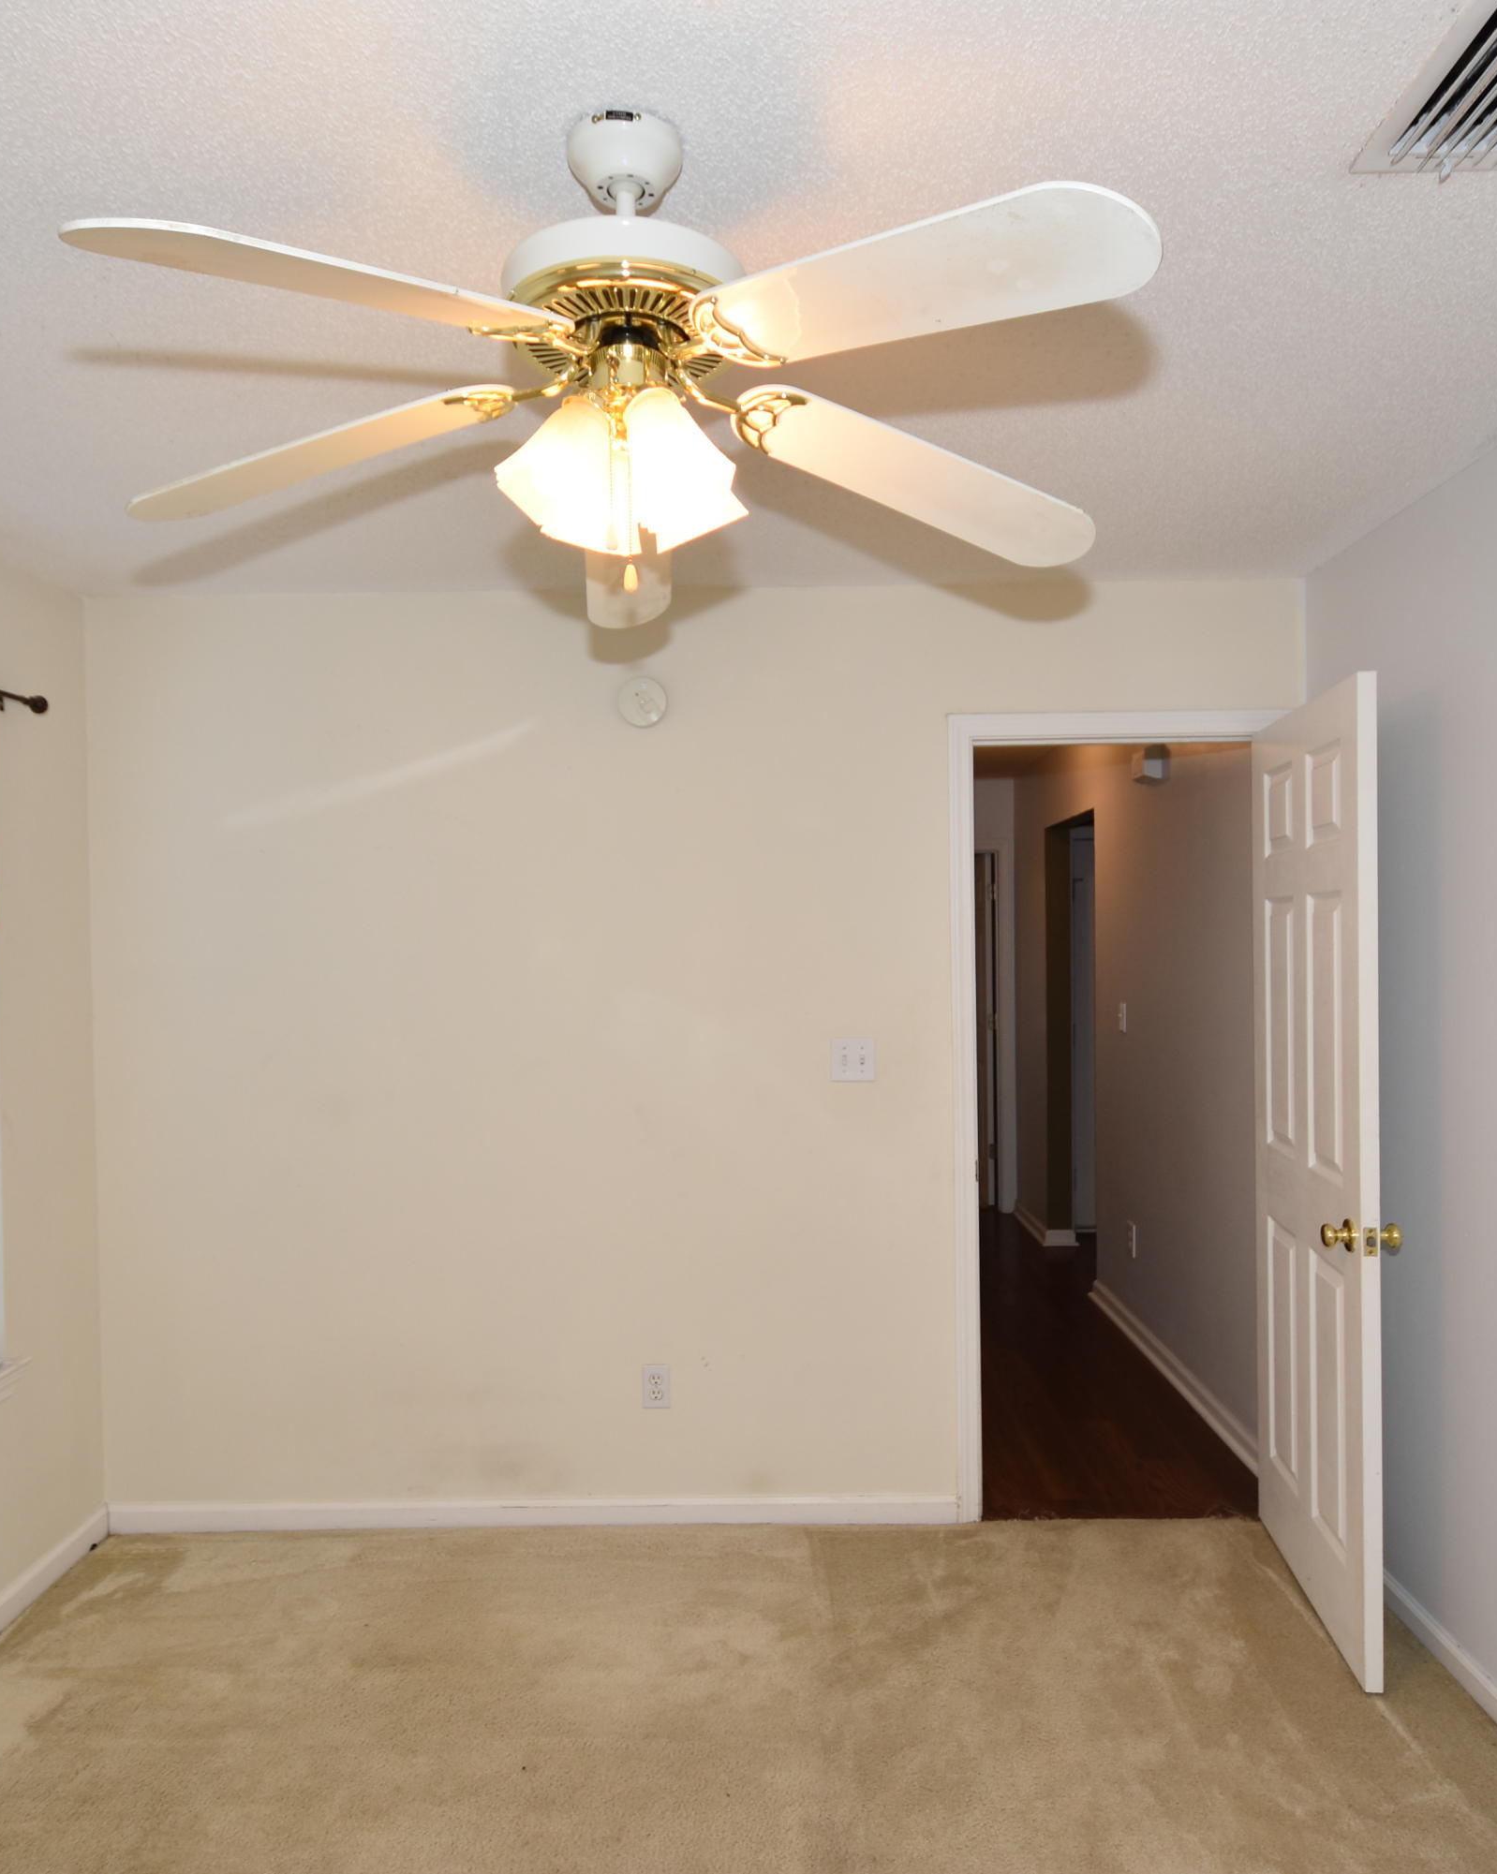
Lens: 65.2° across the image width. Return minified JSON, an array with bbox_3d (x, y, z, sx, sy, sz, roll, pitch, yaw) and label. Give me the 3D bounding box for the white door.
[{"bbox_3d":[1.294,0.494,2.703,0.039,2.052,0.726,-1,1,7],"label":"white door"}]

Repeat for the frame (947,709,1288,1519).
[{"bbox_3d":[0.986,0.477,3.117,0.895,2.125,0.122,-1,1,0],"label":"frame"}]

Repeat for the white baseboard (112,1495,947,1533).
[{"bbox_3d":[-0.575,1.523,3.088,2.254,0.079,0.014,-1,1,0],"label":"white baseboard"}]

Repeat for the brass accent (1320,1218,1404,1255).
[{"bbox_3d":[1.258,0.617,2.412,0.154,0.065,0.065,-1,1,7],"label":"brass accent"}]

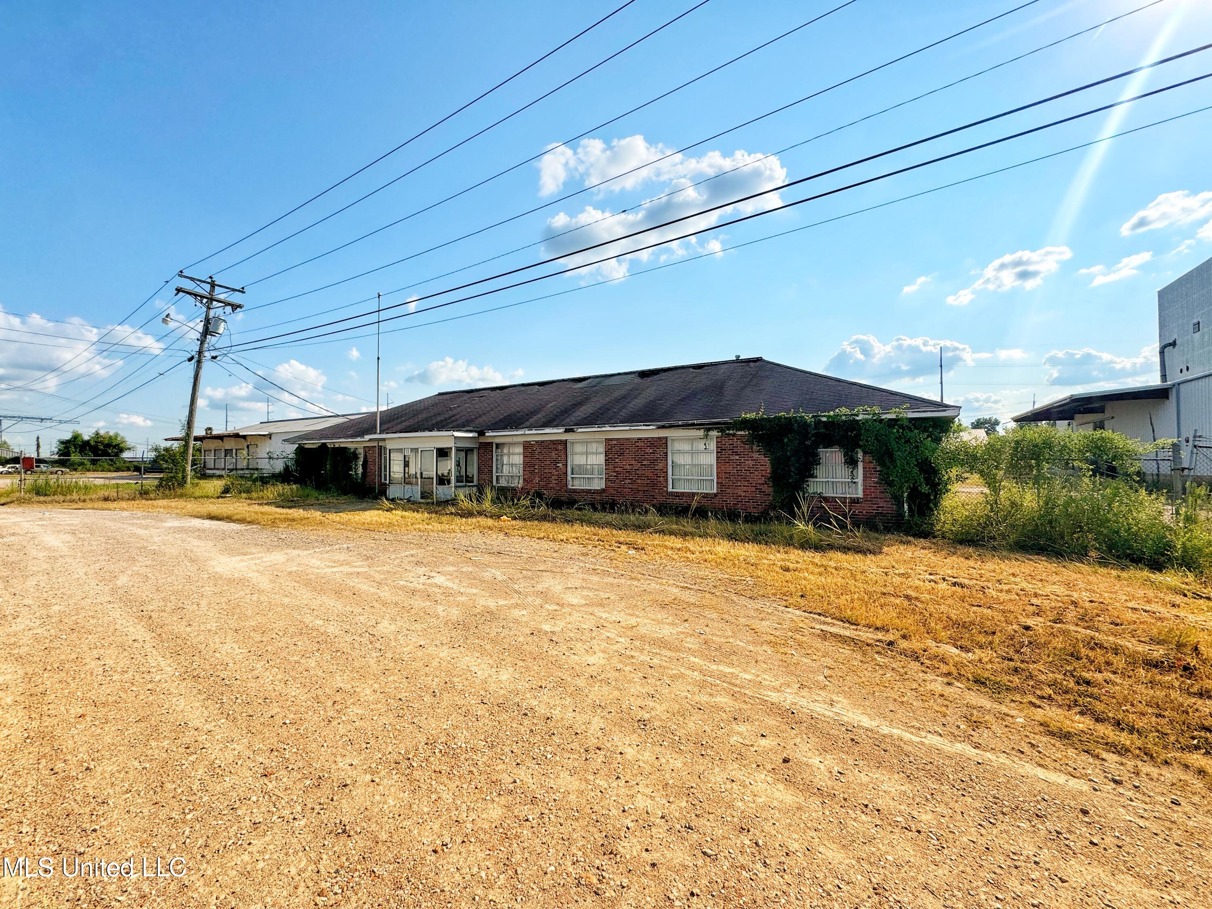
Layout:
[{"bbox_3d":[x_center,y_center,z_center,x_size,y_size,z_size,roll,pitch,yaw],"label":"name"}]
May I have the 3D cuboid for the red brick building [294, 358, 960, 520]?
[{"bbox_3d":[-1.785,-0.748,20.941,26.840,5.160,10.900,-1,-1,32],"label":"red brick building"}]

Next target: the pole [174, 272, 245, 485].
[{"bbox_3d":[-18.790,-3.265,22.750,0.650,10.300,2.500,2,-3,36],"label":"pole"}]

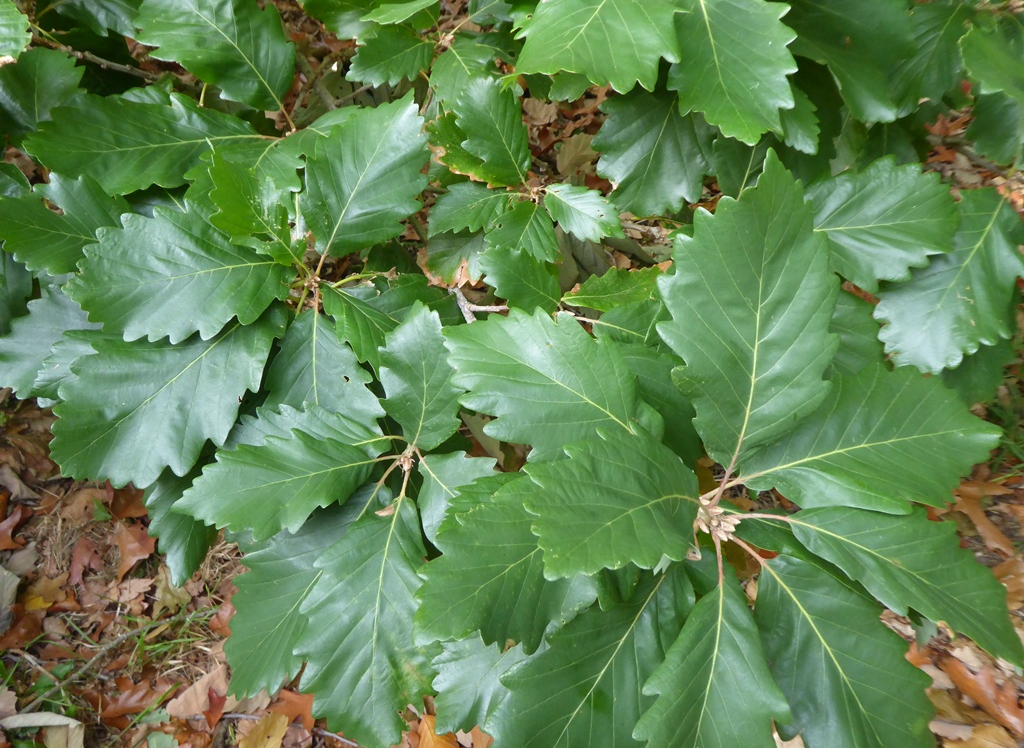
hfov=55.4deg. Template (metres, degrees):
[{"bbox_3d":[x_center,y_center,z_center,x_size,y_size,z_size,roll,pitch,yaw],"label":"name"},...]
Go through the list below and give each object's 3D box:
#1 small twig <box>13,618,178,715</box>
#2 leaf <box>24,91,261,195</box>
[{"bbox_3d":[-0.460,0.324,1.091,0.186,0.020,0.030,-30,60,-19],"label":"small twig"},{"bbox_3d":[-0.360,-0.227,0.950,0.240,0.035,0.105,-1,68,5],"label":"leaf"}]

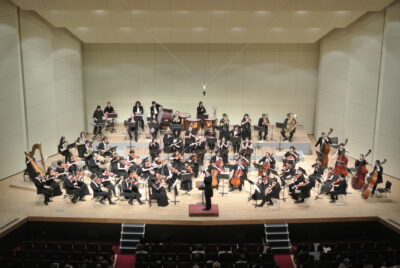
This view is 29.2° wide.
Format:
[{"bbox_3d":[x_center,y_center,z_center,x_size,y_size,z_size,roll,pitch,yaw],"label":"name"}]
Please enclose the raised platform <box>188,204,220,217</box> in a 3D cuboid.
[{"bbox_3d":[0.151,3.120,31.318,1.200,0.160,0.894,0,19,0],"label":"raised platform"}]

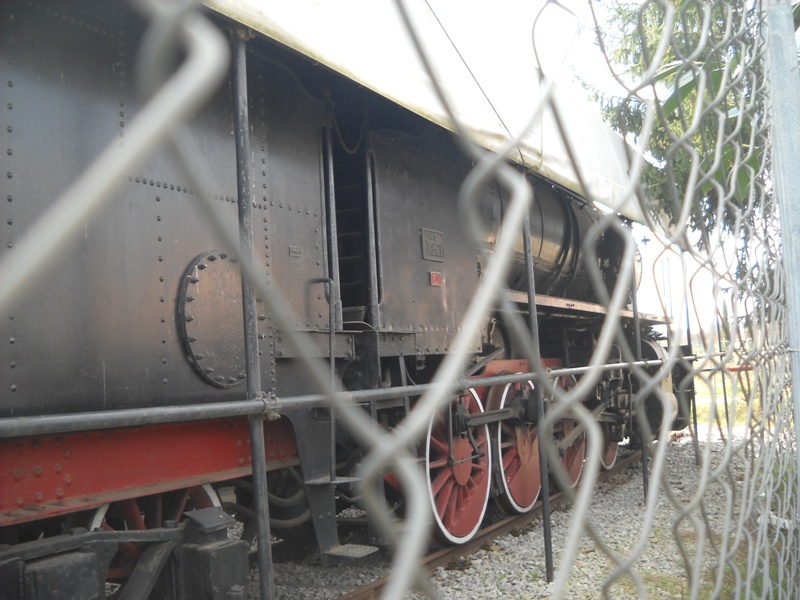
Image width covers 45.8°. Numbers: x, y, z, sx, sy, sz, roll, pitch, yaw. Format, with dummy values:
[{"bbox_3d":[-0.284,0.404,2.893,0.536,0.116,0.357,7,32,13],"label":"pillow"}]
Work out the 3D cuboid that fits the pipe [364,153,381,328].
[{"bbox_3d":[-0.162,-0.353,5.518,0.040,1.028,0.040,-5,-5,26],"label":"pipe"}]

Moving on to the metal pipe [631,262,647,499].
[{"bbox_3d":[2.736,0.829,10.837,0.050,2.850,0.050,-4,-4,26],"label":"metal pipe"}]

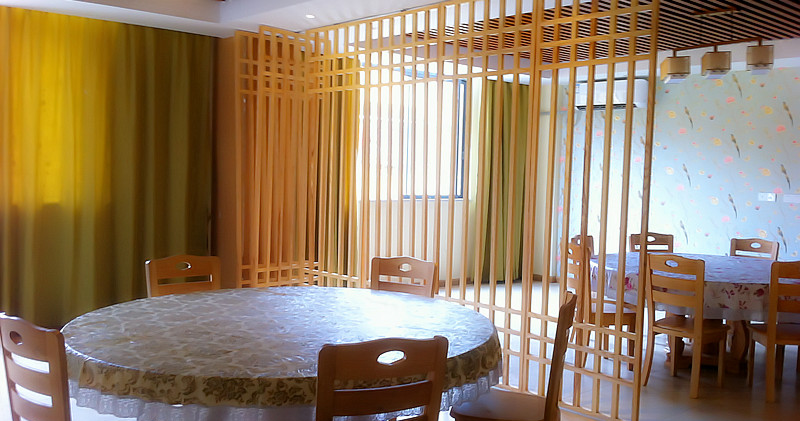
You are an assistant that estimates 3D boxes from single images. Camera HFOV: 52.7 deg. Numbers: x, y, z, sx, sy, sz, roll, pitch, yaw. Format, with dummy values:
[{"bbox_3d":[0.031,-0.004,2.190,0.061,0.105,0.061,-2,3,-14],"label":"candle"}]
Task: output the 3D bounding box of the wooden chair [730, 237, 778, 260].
[{"bbox_3d":[2.772,0.694,6.621,0.474,0.933,0.444,-1,4,-37],"label":"wooden chair"}]

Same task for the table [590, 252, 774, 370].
[{"bbox_3d":[2.252,0.799,5.910,1.725,0.784,1.725,1,3,0],"label":"table"}]

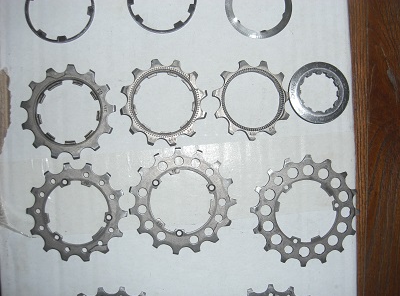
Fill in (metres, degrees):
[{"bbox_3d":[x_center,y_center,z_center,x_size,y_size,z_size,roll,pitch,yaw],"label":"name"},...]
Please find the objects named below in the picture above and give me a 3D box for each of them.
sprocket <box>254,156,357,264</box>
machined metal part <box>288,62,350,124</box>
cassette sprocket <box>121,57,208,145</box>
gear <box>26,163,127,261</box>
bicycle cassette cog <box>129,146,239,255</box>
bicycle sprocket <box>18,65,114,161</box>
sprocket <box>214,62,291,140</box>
[{"bbox_3d":[0.063,0.037,0.260,0.067,0.002,0.067,0,93,-2],"label":"sprocket"},{"bbox_3d":[0.069,-0.032,0.257,0.036,0.005,0.036,0,93,-2],"label":"machined metal part"},{"bbox_3d":[-0.021,-0.026,0.254,0.050,0.004,0.050,0,93,-2],"label":"cassette sprocket"},{"bbox_3d":[-0.071,0.037,0.255,0.058,0.002,0.058,0,93,-2],"label":"gear"},{"bbox_3d":[-0.010,0.031,0.257,0.062,0.002,0.062,0,93,-2],"label":"bicycle cassette cog"},{"bbox_3d":[-0.076,-0.021,0.252,0.054,0.003,0.054,0,93,-2],"label":"bicycle sprocket"},{"bbox_3d":[0.030,-0.028,0.255,0.046,0.004,0.046,0,93,-2],"label":"sprocket"}]

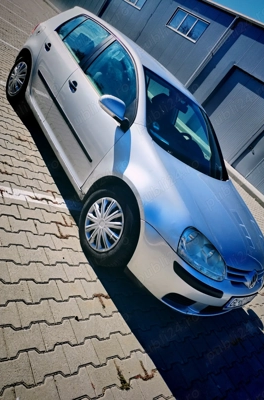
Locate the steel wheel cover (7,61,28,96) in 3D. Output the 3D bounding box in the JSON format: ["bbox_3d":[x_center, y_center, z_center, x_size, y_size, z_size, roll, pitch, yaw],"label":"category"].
[{"bbox_3d":[-1.435,-1.532,3.761,0.080,0.420,0.420,14,32,-47],"label":"steel wheel cover"}]

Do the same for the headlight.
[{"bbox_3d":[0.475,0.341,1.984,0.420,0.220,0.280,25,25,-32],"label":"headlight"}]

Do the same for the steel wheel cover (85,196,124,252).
[{"bbox_3d":[-0.210,0.183,2.276,0.080,0.415,0.415,14,32,-47],"label":"steel wheel cover"}]

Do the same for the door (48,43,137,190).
[{"bbox_3d":[-0.317,-0.841,2.708,0.230,1.110,1.130,14,32,-47],"label":"door"}]

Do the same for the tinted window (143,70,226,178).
[{"bbox_3d":[0.513,-0.732,3.004,1.360,0.150,0.930,14,59,-48],"label":"tinted window"}]

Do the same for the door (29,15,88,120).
[{"bbox_3d":[-0.790,-1.513,3.278,0.230,1.110,1.020,14,32,-47],"label":"door"}]

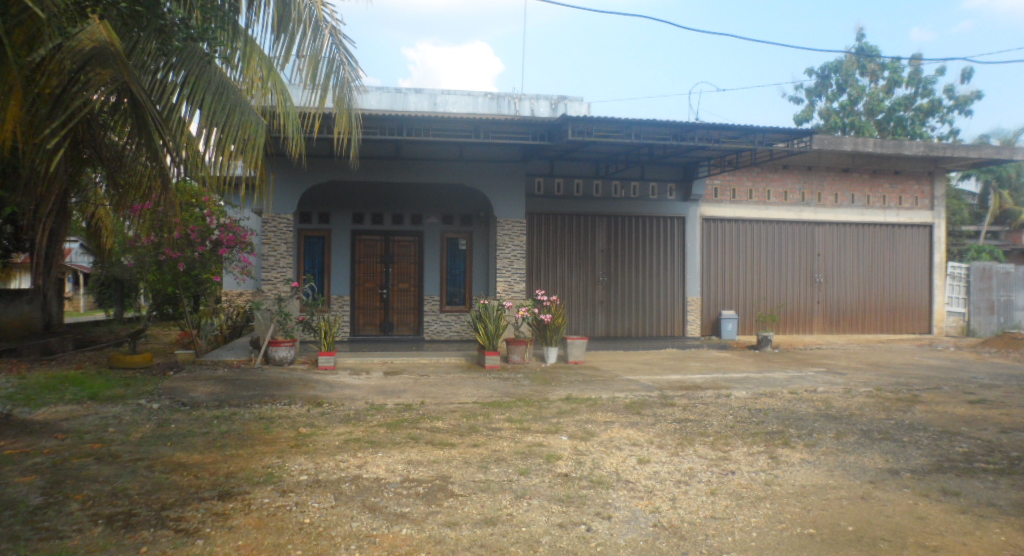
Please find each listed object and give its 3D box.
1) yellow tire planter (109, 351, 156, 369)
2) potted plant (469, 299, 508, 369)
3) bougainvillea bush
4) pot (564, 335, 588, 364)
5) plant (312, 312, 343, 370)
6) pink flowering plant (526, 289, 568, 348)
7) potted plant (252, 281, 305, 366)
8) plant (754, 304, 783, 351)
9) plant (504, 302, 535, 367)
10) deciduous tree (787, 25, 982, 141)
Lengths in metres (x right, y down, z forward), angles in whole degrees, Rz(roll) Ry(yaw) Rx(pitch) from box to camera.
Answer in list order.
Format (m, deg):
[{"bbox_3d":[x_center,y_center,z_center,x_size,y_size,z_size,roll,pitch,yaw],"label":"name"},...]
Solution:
[{"bbox_3d":[-6.711,1.441,13.600,0.800,0.230,0.800,0,0,-10],"label":"yellow tire planter"},{"bbox_3d":[-0.412,0.992,13.500,0.702,1.229,0.620,0,0,-10],"label":"potted plant"},{"bbox_3d":[-6.856,-0.466,16.300,2.882,3.115,2.500,0,0,-10],"label":"bougainvillea bush"},{"bbox_3d":[1.208,1.353,14.350,0.457,0.500,0.440,0,0,-10],"label":"pot"},{"bbox_3d":[-3.191,1.098,13.300,0.519,1.003,0.450,0,0,-10],"label":"plant"},{"bbox_3d":[0.658,0.760,14.250,0.778,1.130,0.680,0,0,-10],"label":"pink flowering plant"},{"bbox_3d":[-4.220,0.818,13.900,0.940,1.545,0.820,0,0,-10],"label":"potted plant"},{"bbox_3d":[5.413,1.032,16.200,0.611,0.990,0.500,0,0,-10],"label":"plant"},{"bbox_3d":[0.140,1.017,14.350,0.560,1.194,0.540,0,0,0],"label":"plant"},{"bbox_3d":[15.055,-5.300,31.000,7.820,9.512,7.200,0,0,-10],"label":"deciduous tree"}]

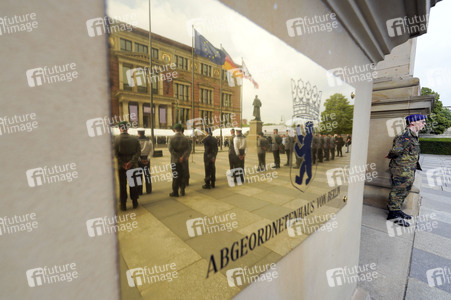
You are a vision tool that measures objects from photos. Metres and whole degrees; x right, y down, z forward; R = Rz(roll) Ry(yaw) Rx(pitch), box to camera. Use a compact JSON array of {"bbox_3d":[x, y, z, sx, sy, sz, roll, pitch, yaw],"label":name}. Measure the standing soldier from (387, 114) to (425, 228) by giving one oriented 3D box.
[{"bbox_3d":[2.964,0.309,2.921,0.520,1.810,0.460,-4,6,-40],"label":"standing soldier"}]

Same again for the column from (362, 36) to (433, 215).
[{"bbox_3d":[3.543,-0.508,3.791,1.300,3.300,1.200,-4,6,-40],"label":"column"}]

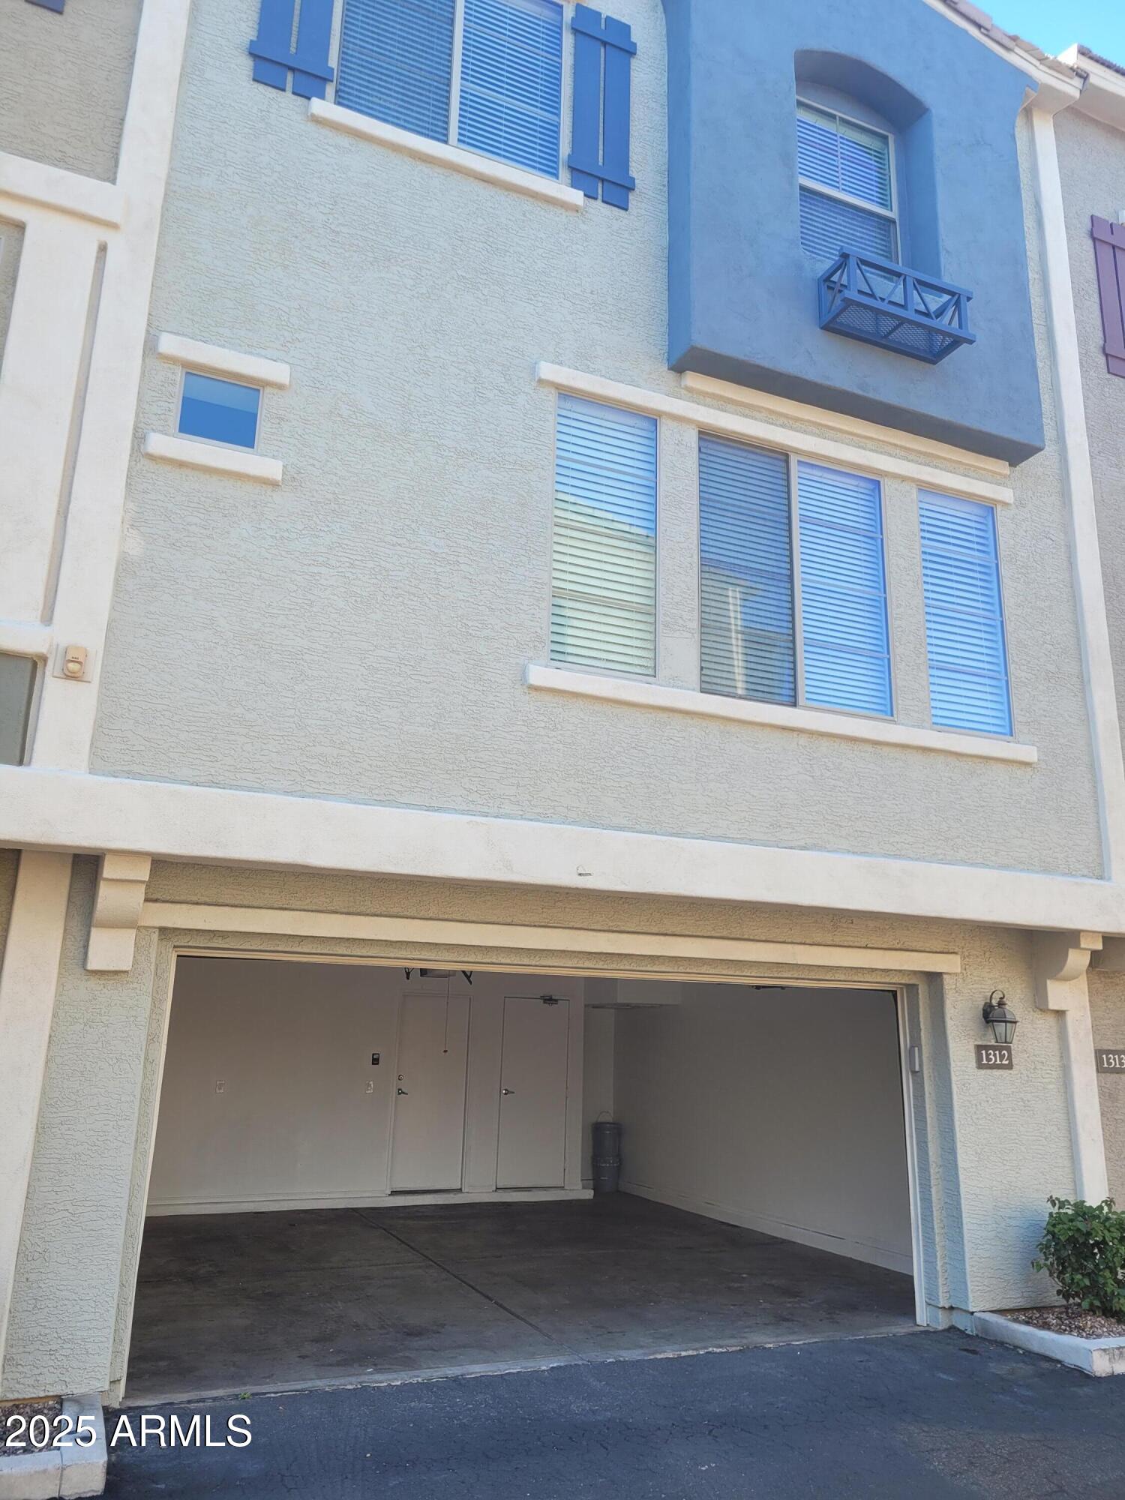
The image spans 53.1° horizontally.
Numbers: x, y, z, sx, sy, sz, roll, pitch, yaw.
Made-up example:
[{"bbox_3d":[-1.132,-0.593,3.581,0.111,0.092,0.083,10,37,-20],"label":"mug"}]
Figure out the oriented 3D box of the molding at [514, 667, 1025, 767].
[{"bbox_3d":[1.531,-0.178,7.042,3.736,0.109,0.065,7,-16,-23],"label":"molding"}]

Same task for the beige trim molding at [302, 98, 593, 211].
[{"bbox_3d":[-0.671,-3.618,6.901,1.740,0.110,0.065,7,-16,-23],"label":"beige trim molding"}]

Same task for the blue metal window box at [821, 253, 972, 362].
[{"bbox_3d":[2.287,-3.020,7.744,1.120,0.403,0.308,7,-15,-22],"label":"blue metal window box"}]

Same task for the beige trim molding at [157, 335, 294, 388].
[{"bbox_3d":[-1.800,-2.061,6.008,0.670,0.115,0.065,7,-16,-23],"label":"beige trim molding"}]

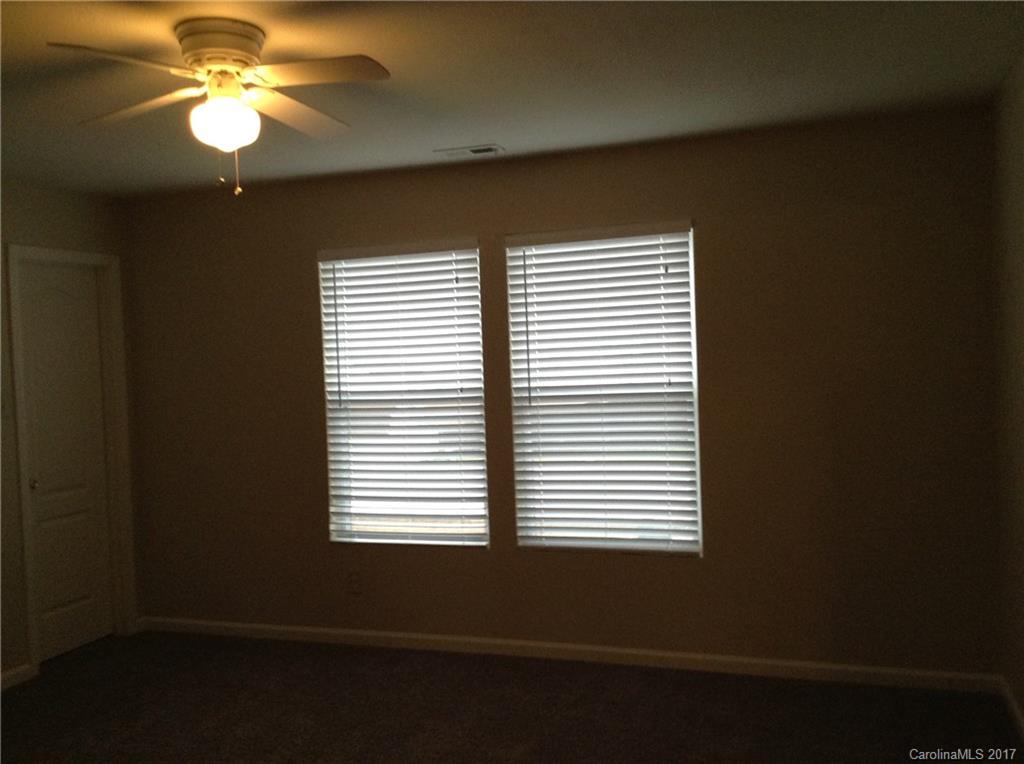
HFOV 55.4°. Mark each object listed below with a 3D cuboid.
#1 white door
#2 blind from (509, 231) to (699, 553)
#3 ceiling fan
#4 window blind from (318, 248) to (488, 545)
[{"bbox_3d":[-2.373,0.391,5.122,0.045,2.041,0.600,-2,2,19],"label":"white door"},{"bbox_3d":[0.423,0.054,4.565,0.889,1.475,0.060,-2,2,19],"label":"blind"},{"bbox_3d":[-0.856,-0.853,2.879,1.060,0.350,1.060,-1,2,26],"label":"ceiling fan"},{"bbox_3d":[-0.552,0.082,4.908,0.882,1.475,0.060,-2,2,19],"label":"window blind"}]

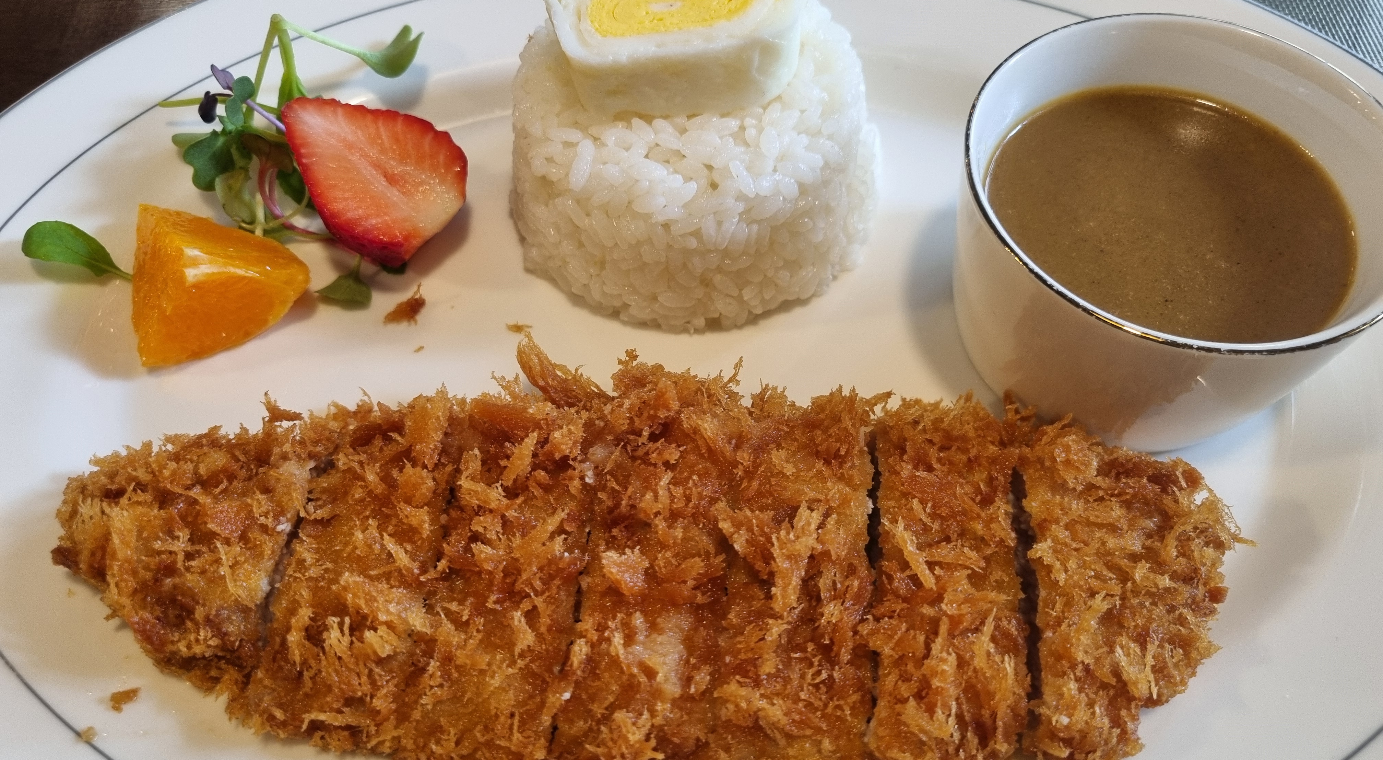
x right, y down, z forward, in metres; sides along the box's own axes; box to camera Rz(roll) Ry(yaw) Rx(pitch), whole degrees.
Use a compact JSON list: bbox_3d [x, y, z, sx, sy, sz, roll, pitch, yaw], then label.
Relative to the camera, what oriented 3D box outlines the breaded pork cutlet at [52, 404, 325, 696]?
[{"bbox_3d":[-0.096,0.030,0.197,0.049,0.015,0.052,6,60,6],"label":"breaded pork cutlet"}]

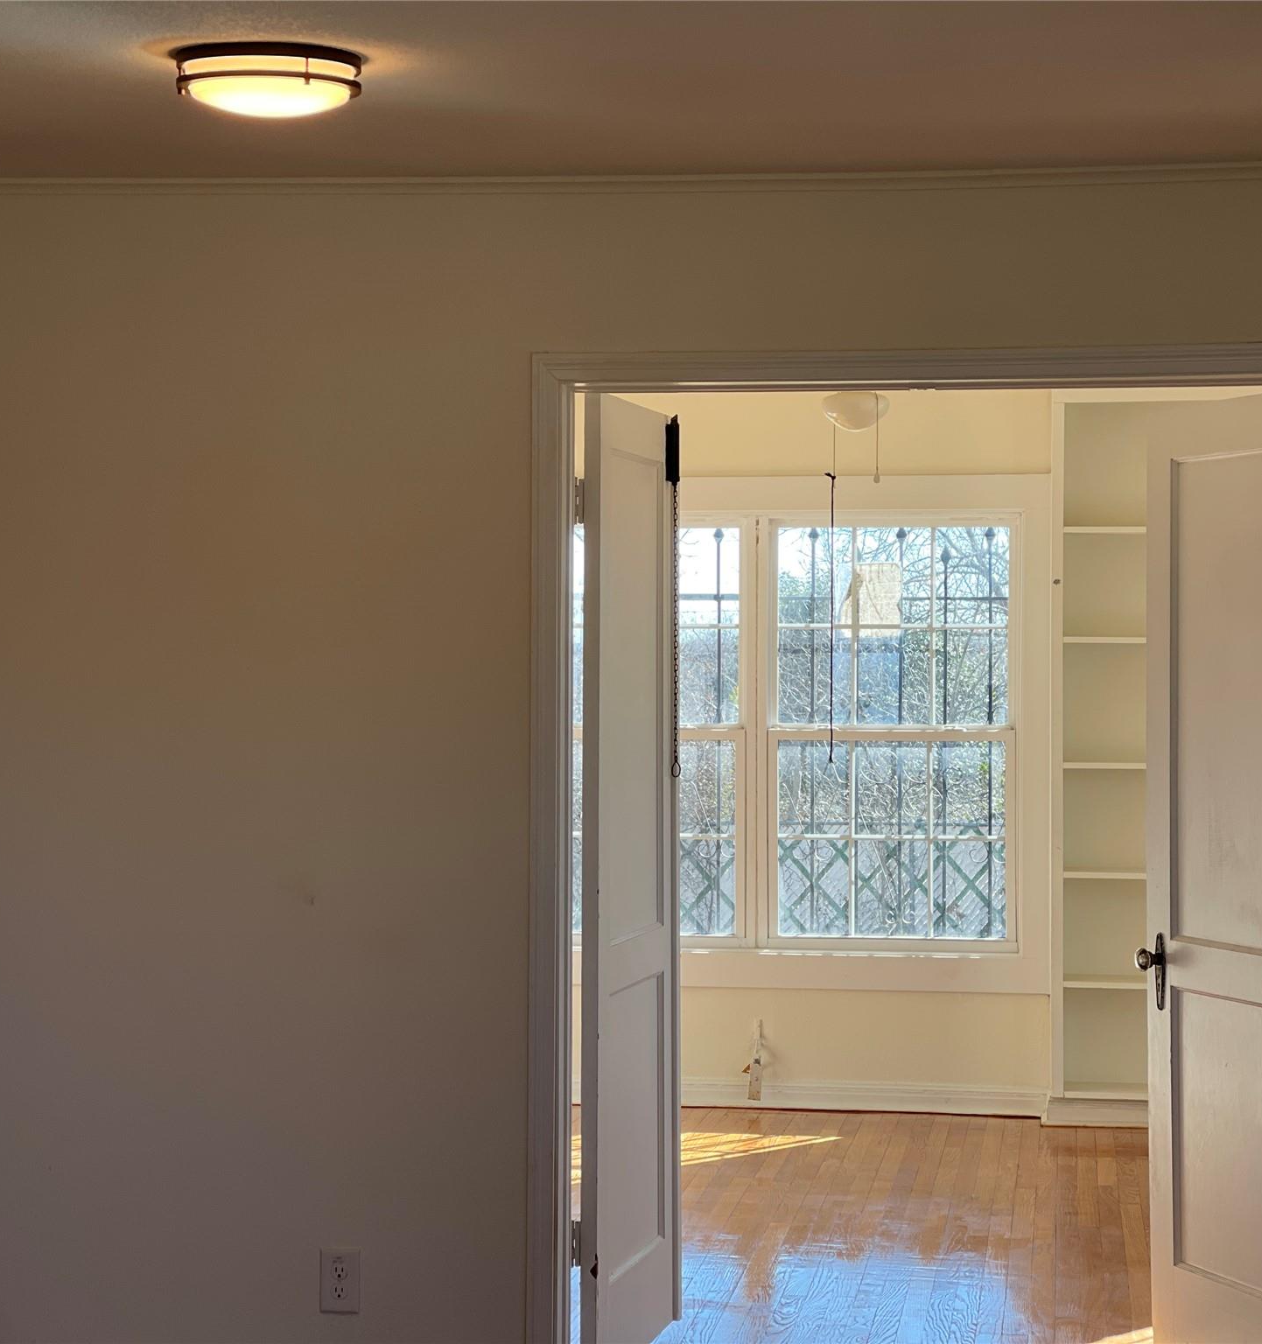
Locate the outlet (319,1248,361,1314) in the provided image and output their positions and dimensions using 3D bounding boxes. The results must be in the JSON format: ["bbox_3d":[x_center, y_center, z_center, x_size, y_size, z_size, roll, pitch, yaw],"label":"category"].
[{"bbox_3d":[-0.583,1.221,6.634,0.079,0.126,0.009,0,0,7],"label":"outlet"}]

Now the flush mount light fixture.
[{"bbox_3d":[-0.587,-0.953,5.380,0.298,0.098,0.298,0,0,7],"label":"flush mount light fixture"}]

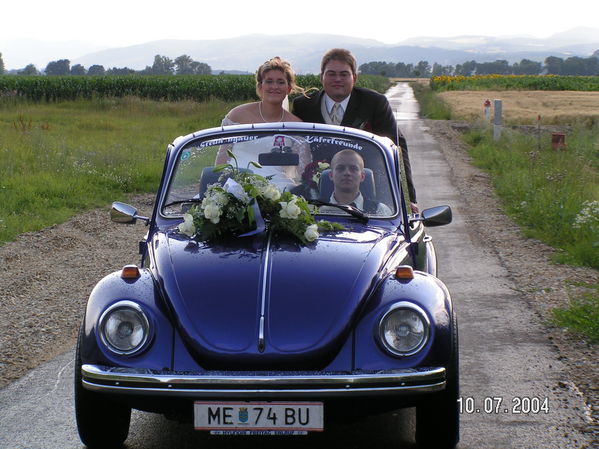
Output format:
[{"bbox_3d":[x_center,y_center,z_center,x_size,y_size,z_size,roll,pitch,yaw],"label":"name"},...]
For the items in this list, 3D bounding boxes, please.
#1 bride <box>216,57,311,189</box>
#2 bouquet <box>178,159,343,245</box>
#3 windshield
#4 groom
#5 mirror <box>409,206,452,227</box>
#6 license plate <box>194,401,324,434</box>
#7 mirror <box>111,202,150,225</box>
[{"bbox_3d":[-0.194,-0.204,10.600,0.560,1.400,0.500,0,4,3],"label":"bride"},{"bbox_3d":[-0.177,-0.096,8.970,0.740,0.370,0.380,0,4,3],"label":"bouquet"},{"bbox_3d":[-0.095,-0.239,9.320,1.100,0.460,0.090,0,-24,3],"label":"windshield"},{"bbox_3d":[0.284,-0.209,10.580,0.650,1.420,0.580,0,4,3],"label":"groom"},{"bbox_3d":[0.621,-0.042,9.280,0.195,0.105,0.100,0,4,3],"label":"mirror"},{"bbox_3d":[-0.161,0.773,7.920,0.525,0.127,0.025,0,4,3],"label":"license plate"},{"bbox_3d":[-0.802,-0.052,9.360,0.190,0.105,0.100,0,4,3],"label":"mirror"}]

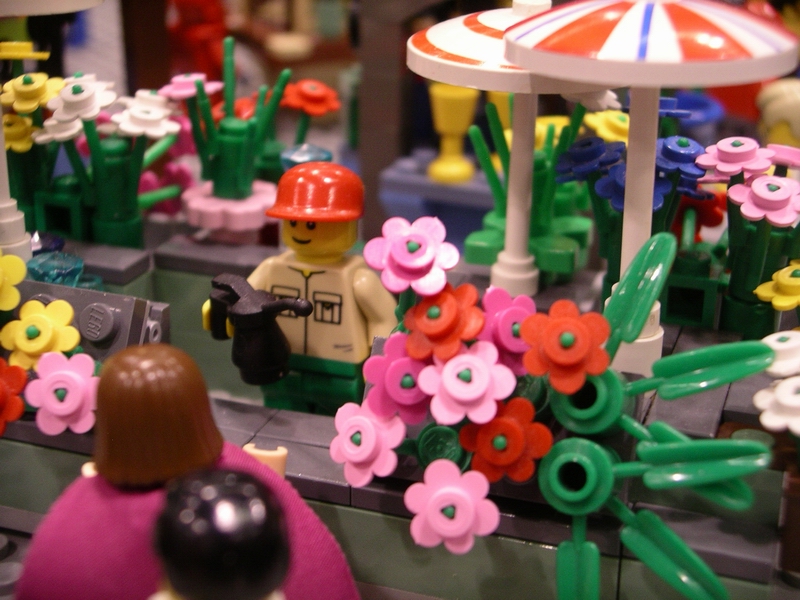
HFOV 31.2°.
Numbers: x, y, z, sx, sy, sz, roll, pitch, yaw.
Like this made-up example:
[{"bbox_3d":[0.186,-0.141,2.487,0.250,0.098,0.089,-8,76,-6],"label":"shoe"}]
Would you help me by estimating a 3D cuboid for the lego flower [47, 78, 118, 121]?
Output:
[{"bbox_3d":[-0.046,-0.030,0.208,0.010,0.003,0.010,3,41,0],"label":"lego flower"}]

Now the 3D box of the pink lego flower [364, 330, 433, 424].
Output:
[{"bbox_3d":[0.001,0.009,0.153,0.010,0.010,0.003,0,2,-17],"label":"pink lego flower"}]

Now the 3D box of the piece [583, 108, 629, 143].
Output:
[{"bbox_3d":[0.033,-0.026,0.215,0.010,0.003,0.010,14,36,0],"label":"piece"}]

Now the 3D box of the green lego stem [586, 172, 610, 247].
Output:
[{"bbox_3d":[0.026,-0.012,0.186,0.002,0.010,0.002,-8,-6,0],"label":"green lego stem"}]

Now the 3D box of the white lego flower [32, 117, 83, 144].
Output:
[{"bbox_3d":[-0.051,-0.026,0.217,0.010,0.003,0.010,-6,32,0],"label":"white lego flower"}]

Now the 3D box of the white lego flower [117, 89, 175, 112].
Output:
[{"bbox_3d":[-0.039,-0.031,0.225,0.010,0.003,0.010,14,24,0],"label":"white lego flower"}]

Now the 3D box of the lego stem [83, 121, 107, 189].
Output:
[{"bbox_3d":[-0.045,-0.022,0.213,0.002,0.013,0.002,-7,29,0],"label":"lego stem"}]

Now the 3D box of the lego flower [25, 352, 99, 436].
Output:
[{"bbox_3d":[-0.039,0.011,0.166,0.009,0.009,0.002,5,-2,13],"label":"lego flower"}]

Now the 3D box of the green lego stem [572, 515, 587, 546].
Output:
[{"bbox_3d":[0.019,0.025,0.153,0.001,0.003,0.001,0,0,0],"label":"green lego stem"}]

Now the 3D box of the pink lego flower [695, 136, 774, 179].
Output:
[{"bbox_3d":[0.040,-0.017,0.170,0.010,0.002,0.010,3,26,0],"label":"pink lego flower"}]

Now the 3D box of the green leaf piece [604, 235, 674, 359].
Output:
[{"bbox_3d":[0.026,0.000,0.154,0.004,0.015,0.002,25,13,0],"label":"green leaf piece"}]

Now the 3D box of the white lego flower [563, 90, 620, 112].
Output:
[{"bbox_3d":[0.029,-0.031,0.219,0.010,0.003,0.010,1,20,0],"label":"white lego flower"}]

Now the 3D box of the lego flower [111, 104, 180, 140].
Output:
[{"bbox_3d":[-0.037,-0.027,0.210,0.010,0.003,0.010,13,31,0],"label":"lego flower"}]

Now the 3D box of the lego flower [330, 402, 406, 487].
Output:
[{"bbox_3d":[-0.004,0.016,0.161,0.010,0.010,0.003,34,0,42],"label":"lego flower"}]

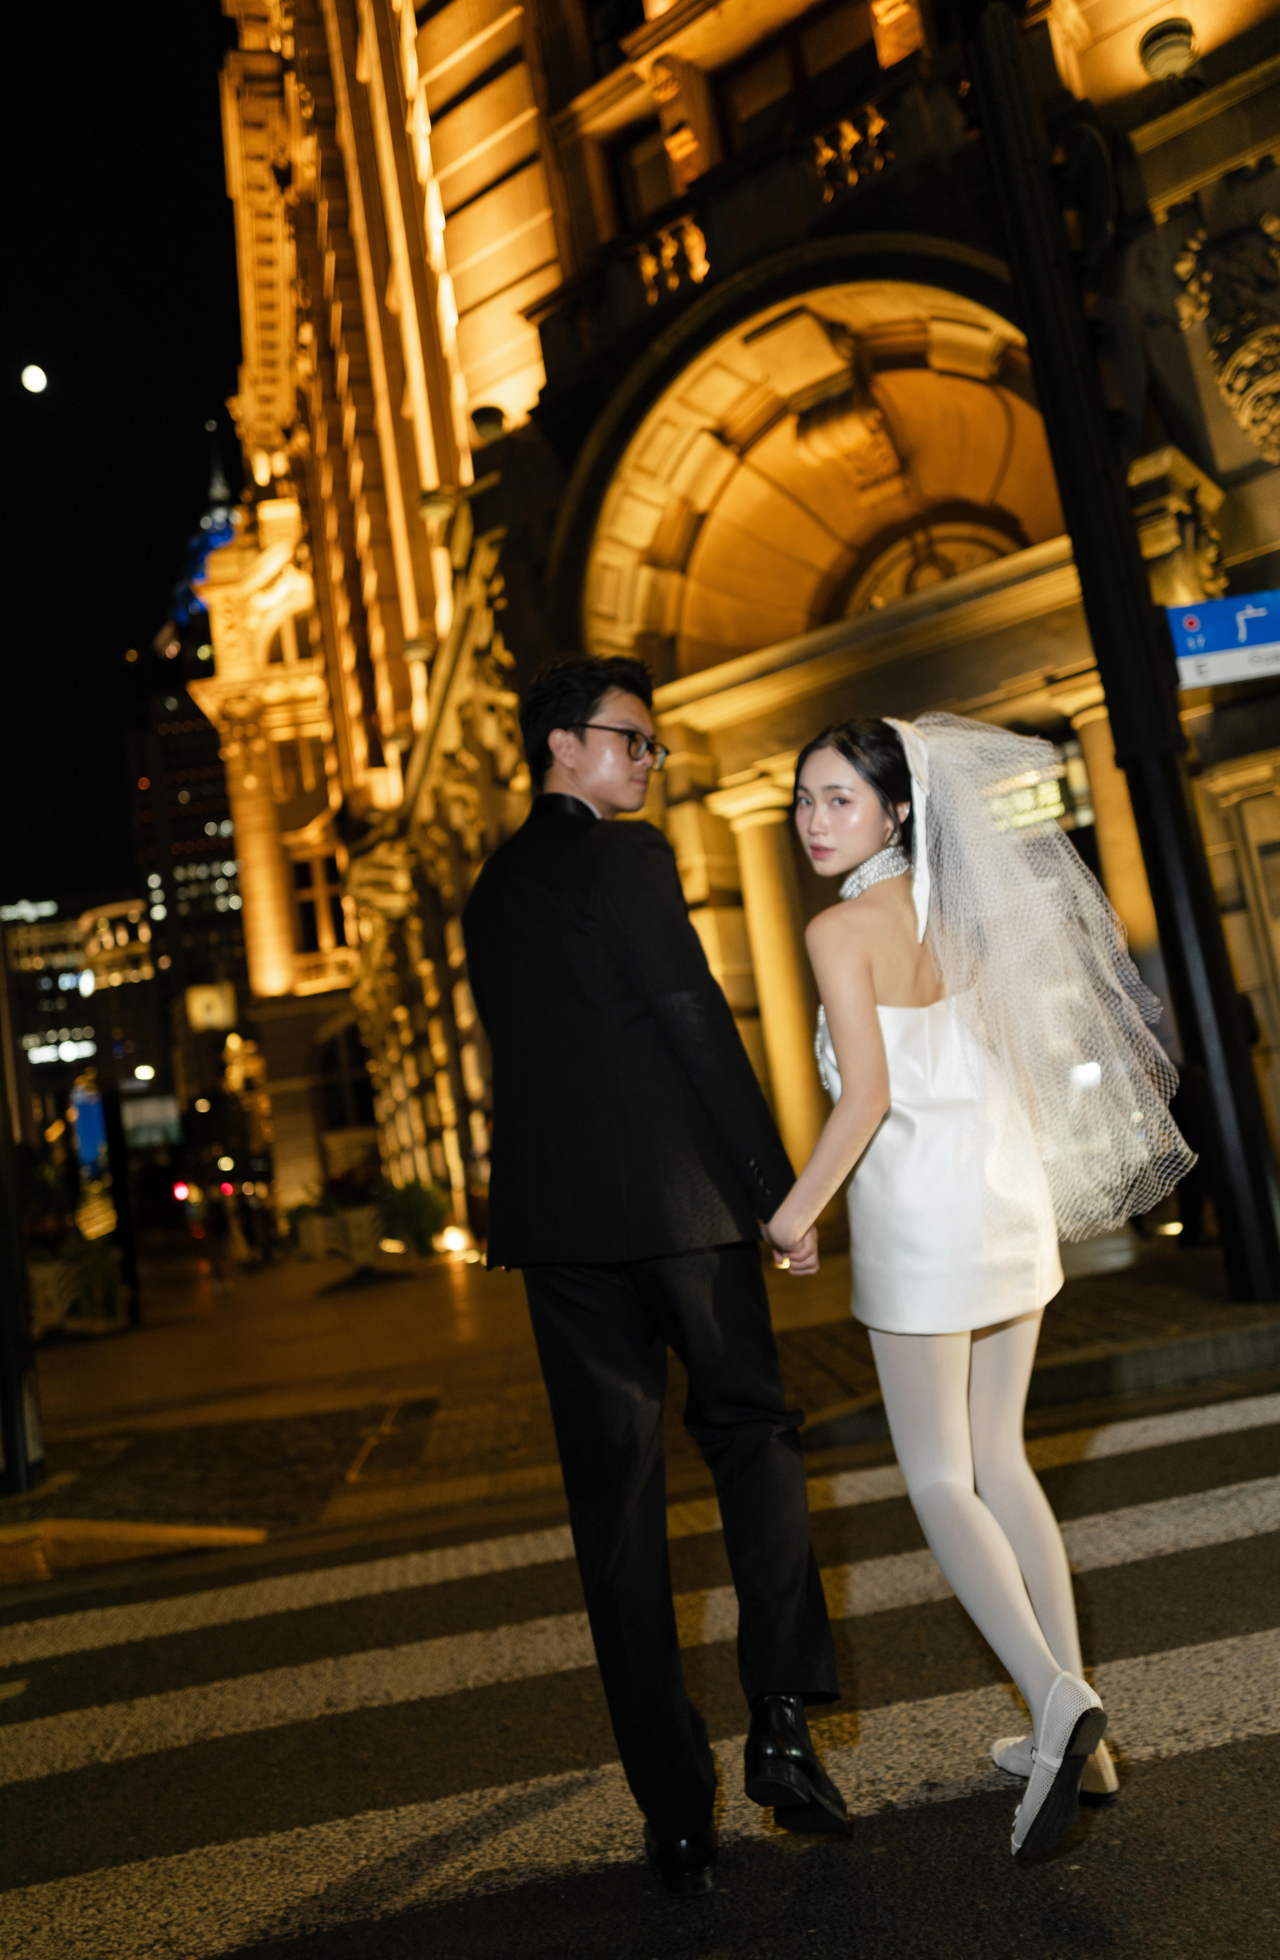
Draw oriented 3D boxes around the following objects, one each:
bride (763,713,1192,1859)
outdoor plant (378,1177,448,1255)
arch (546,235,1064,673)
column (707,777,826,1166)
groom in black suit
[{"bbox_3d":[0.501,0.369,2.264,0.580,1.630,0.480,-5,-8,-32],"label":"bride"},{"bbox_3d":[-3.296,3.474,22.250,0.950,1.050,0.950,-9,-7,0],"label":"outdoor plant"},{"bbox_3d":[1.183,-3.525,10.133,4.200,2.150,1.000,-14,-8,34],"label":"arch"},{"bbox_3d":[0.989,0.149,10.848,0.480,3.200,0.480,-14,-8,34],"label":"column"},{"bbox_3d":[0.023,0.368,2.263,0.520,1.770,0.430,-10,-7,8],"label":"groom in black suit"}]

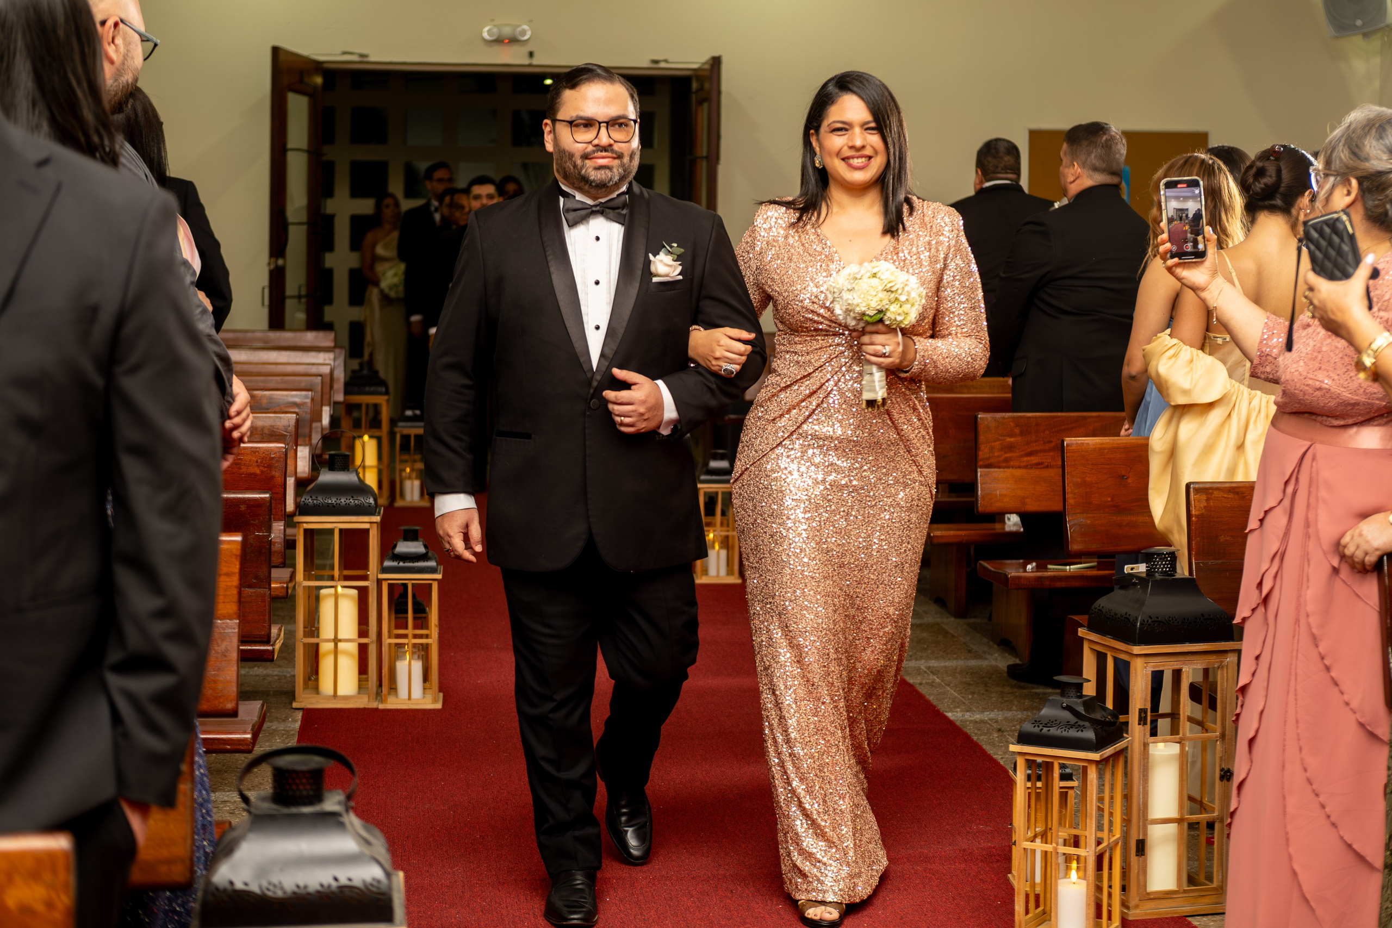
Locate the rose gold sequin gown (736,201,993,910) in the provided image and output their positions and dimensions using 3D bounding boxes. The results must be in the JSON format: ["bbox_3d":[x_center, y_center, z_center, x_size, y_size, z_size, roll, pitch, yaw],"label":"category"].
[{"bbox_3d":[0.337,0.171,4.280,0.540,1.460,0.440,0,5,-3],"label":"rose gold sequin gown"}]

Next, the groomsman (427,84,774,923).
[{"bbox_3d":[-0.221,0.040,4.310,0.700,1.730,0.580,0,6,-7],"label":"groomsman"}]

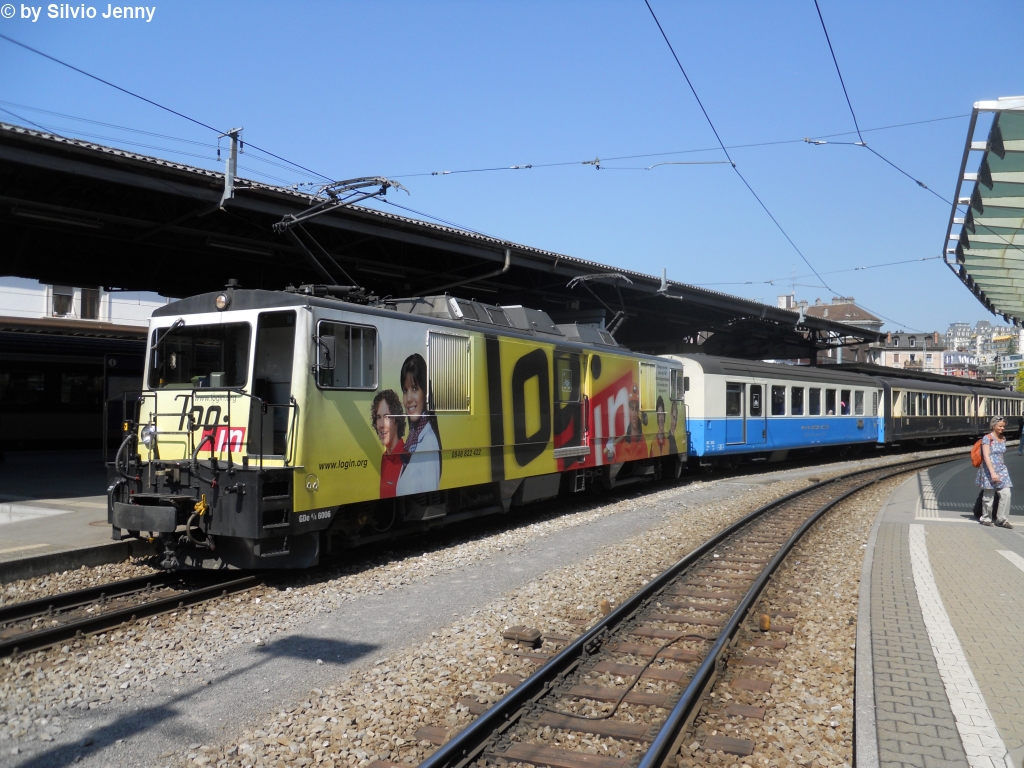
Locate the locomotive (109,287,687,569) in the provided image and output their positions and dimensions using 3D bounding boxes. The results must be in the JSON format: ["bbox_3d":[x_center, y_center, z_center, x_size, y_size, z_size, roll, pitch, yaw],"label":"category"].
[{"bbox_3d":[-0.123,0.543,15.764,2.700,3.700,15.800,-1,-2,29],"label":"locomotive"}]

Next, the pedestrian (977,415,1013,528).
[{"bbox_3d":[7.165,1.299,12.300,0.480,1.650,0.480,1,-2,-20],"label":"pedestrian"}]

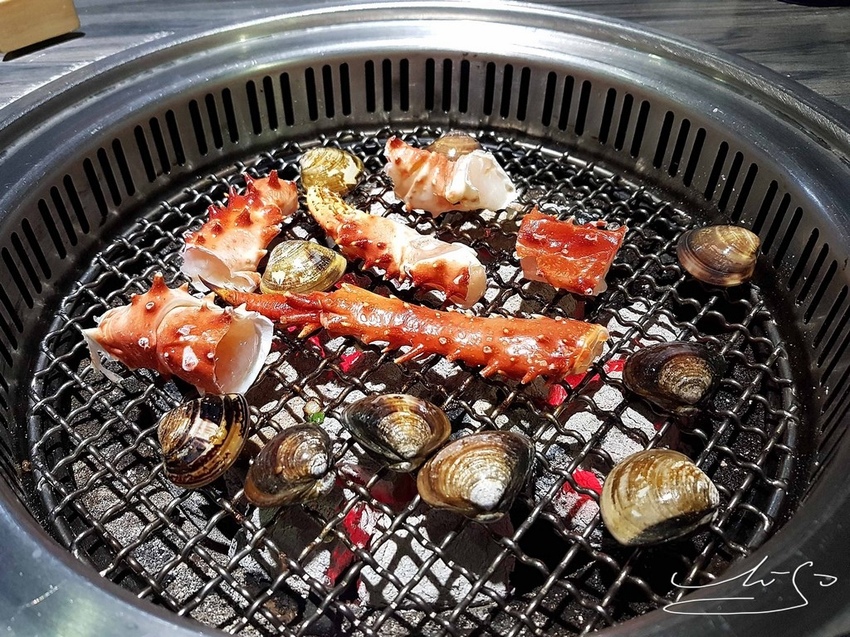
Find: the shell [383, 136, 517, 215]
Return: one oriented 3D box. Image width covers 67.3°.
[{"bbox_3d":[0.013,-0.073,0.326,0.065,0.032,0.037,7,45,4],"label":"shell"}]

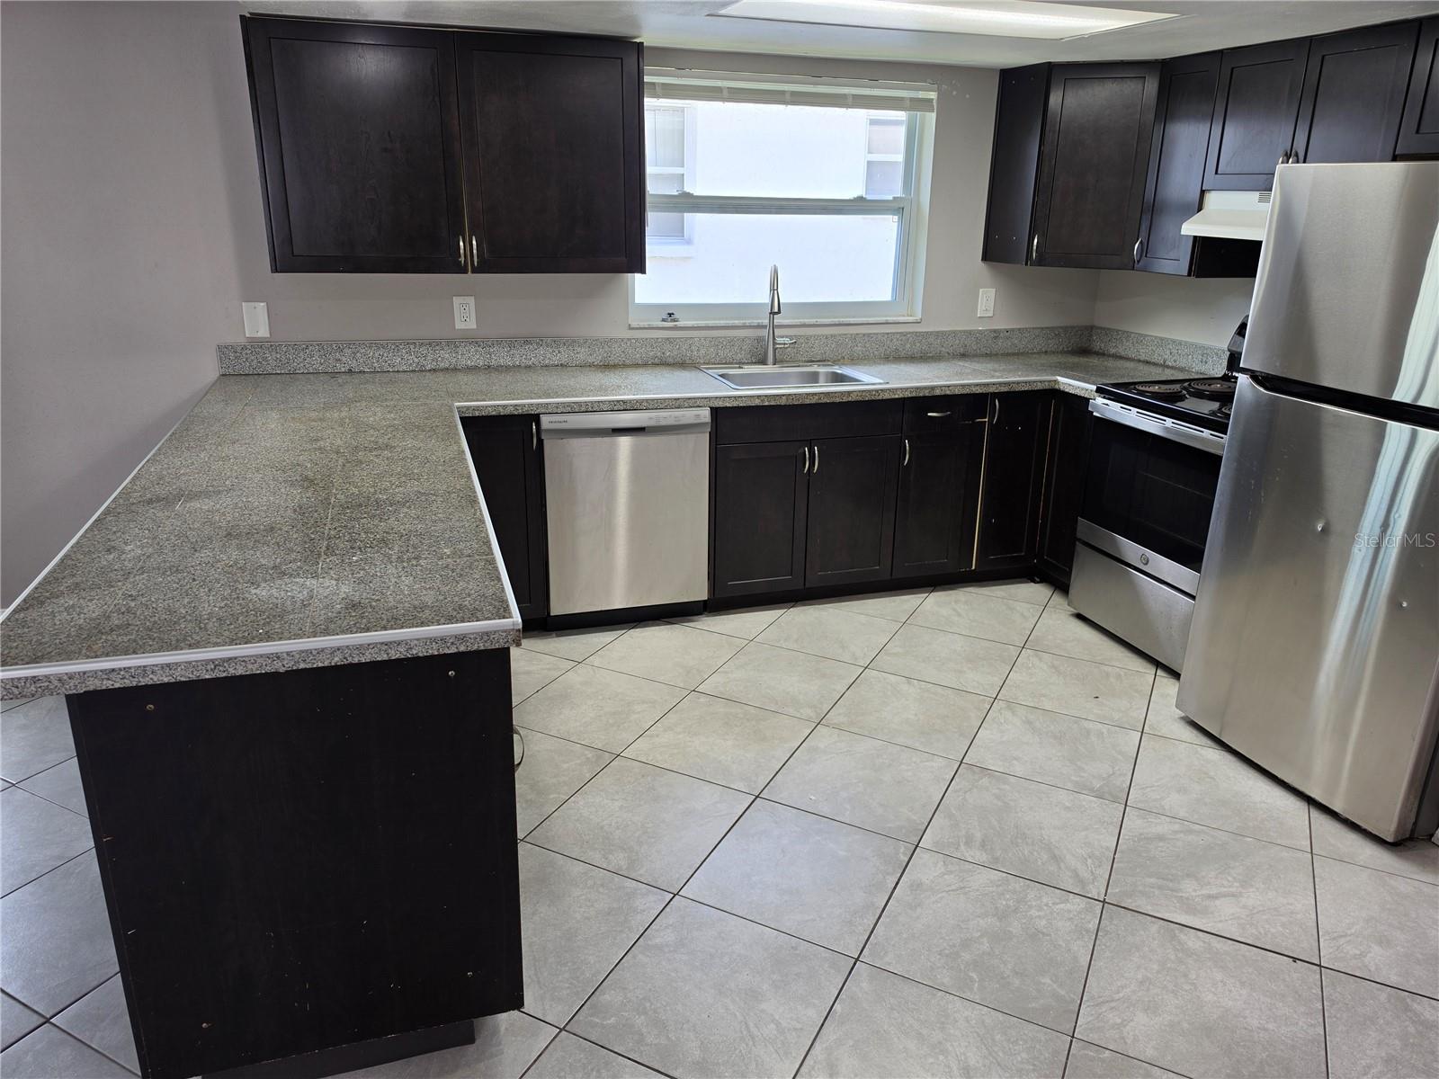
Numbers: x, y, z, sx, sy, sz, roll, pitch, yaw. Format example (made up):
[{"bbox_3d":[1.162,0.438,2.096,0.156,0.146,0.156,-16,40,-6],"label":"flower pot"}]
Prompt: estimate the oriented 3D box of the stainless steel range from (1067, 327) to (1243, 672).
[{"bbox_3d":[1.820,-0.177,3.451,0.697,1.182,0.768,-5,20,-17],"label":"stainless steel range"}]

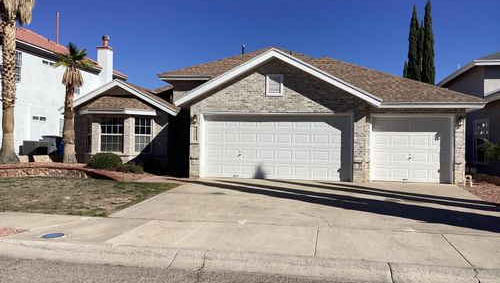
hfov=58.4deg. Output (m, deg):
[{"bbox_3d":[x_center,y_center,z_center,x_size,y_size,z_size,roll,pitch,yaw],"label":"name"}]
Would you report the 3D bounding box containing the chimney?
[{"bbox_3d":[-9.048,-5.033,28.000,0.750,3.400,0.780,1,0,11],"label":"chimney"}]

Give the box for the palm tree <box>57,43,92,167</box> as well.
[{"bbox_3d":[-7.153,-1.569,18.200,1.450,4.900,1.450,1,0,11],"label":"palm tree"}]

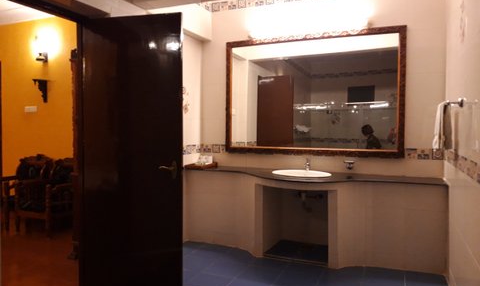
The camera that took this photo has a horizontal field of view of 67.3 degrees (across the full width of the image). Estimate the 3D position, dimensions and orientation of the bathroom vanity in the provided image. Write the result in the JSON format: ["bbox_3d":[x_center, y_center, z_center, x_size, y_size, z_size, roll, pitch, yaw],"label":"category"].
[{"bbox_3d":[0.553,0.669,3.370,2.416,0.743,0.654,1,3,23],"label":"bathroom vanity"}]

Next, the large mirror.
[{"bbox_3d":[0.679,-0.475,3.596,1.772,1.185,0.050,1,3,23],"label":"large mirror"}]

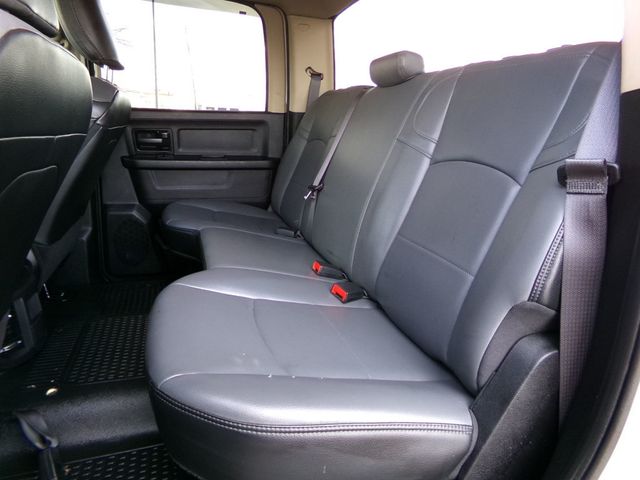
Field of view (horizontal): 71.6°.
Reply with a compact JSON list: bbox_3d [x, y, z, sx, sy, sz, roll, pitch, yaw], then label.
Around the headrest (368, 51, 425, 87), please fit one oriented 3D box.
[{"bbox_3d":[0.196,-0.438,1.152,0.088,0.095,0.220,-2,15,-17],"label":"headrest"}]

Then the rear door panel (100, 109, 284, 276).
[{"bbox_3d":[-0.517,-0.190,1.895,0.750,0.700,0.130,-2,15,-17],"label":"rear door panel"}]

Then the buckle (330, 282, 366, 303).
[{"bbox_3d":[0.060,0.113,0.945,0.065,0.025,0.046,2,22,-33],"label":"buckle"}]

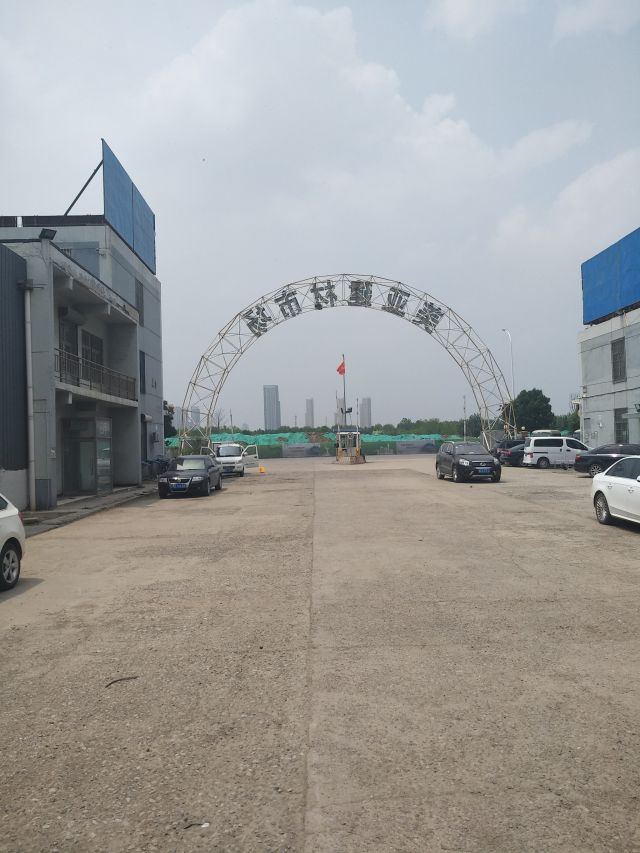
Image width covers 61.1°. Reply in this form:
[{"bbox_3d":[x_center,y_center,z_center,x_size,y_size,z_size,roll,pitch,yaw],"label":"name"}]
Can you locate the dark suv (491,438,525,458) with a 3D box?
[{"bbox_3d":[15.155,1.894,39.745,4.600,1.720,1.840,-2,-2,7],"label":"dark suv"}]

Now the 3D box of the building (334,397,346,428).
[{"bbox_3d":[48.107,-10.634,1263.531,24.210,107.410,25.000,-1,-2,0],"label":"building"}]

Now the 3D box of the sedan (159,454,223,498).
[{"bbox_3d":[-5.026,1.928,21.589,1.740,1.480,4.780,-1,-2,-3],"label":"sedan"}]

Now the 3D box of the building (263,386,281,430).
[{"bbox_3d":[-102.790,-21.724,1166.482,33.940,130.920,30.000,-1,-2,0],"label":"building"}]

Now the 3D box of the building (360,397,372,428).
[{"bbox_3d":[108.078,-12.004,1263.525,25.360,107.010,25.000,-1,-2,0],"label":"building"}]

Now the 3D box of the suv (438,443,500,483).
[{"bbox_3d":[6.742,1.612,25.000,1.820,1.710,4.500,-1,-2,-2],"label":"suv"}]

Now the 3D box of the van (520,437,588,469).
[{"bbox_3d":[15.338,1.649,34.709,4.350,1.860,1.720,-2,-2,7],"label":"van"}]

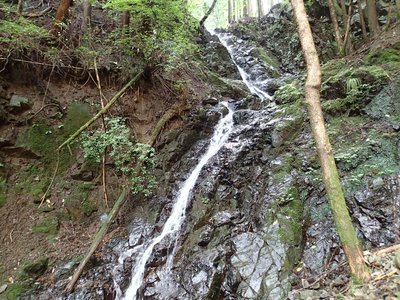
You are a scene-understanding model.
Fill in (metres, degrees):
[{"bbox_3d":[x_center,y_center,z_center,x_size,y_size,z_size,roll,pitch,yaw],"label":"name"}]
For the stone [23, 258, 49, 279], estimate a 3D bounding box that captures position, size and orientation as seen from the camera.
[{"bbox_3d":[-2.565,1.836,4.500,0.348,0.243,0.350,3,-9,-20],"label":"stone"}]

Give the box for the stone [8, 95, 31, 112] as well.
[{"bbox_3d":[-3.490,-0.895,5.600,0.321,0.272,0.320,3,-9,-20],"label":"stone"}]

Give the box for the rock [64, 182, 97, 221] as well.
[{"bbox_3d":[-2.195,0.939,5.350,0.542,0.720,0.450,3,-9,-20],"label":"rock"}]

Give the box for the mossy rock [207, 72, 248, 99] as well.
[{"bbox_3d":[0.836,-2.064,9.200,1.377,0.696,0.900,0,-8,0],"label":"mossy rock"}]

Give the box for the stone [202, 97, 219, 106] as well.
[{"bbox_3d":[0.292,-1.373,8.200,0.485,0.221,0.360,0,-8,0],"label":"stone"}]

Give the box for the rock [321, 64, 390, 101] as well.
[{"bbox_3d":[3.512,-1.514,6.700,1.423,0.651,0.900,-3,-9,20],"label":"rock"}]

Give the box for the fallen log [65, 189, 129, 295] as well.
[{"bbox_3d":[-1.774,1.500,5.150,0.130,1.963,0.130,-5,-44,34],"label":"fallen log"}]

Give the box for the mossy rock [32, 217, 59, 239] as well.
[{"bbox_3d":[-2.635,1.318,4.950,0.369,0.350,0.330,3,-9,-20],"label":"mossy rock"}]

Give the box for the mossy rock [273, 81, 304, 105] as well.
[{"bbox_3d":[2.365,-1.519,7.700,0.658,0.504,0.650,0,-8,0],"label":"mossy rock"}]

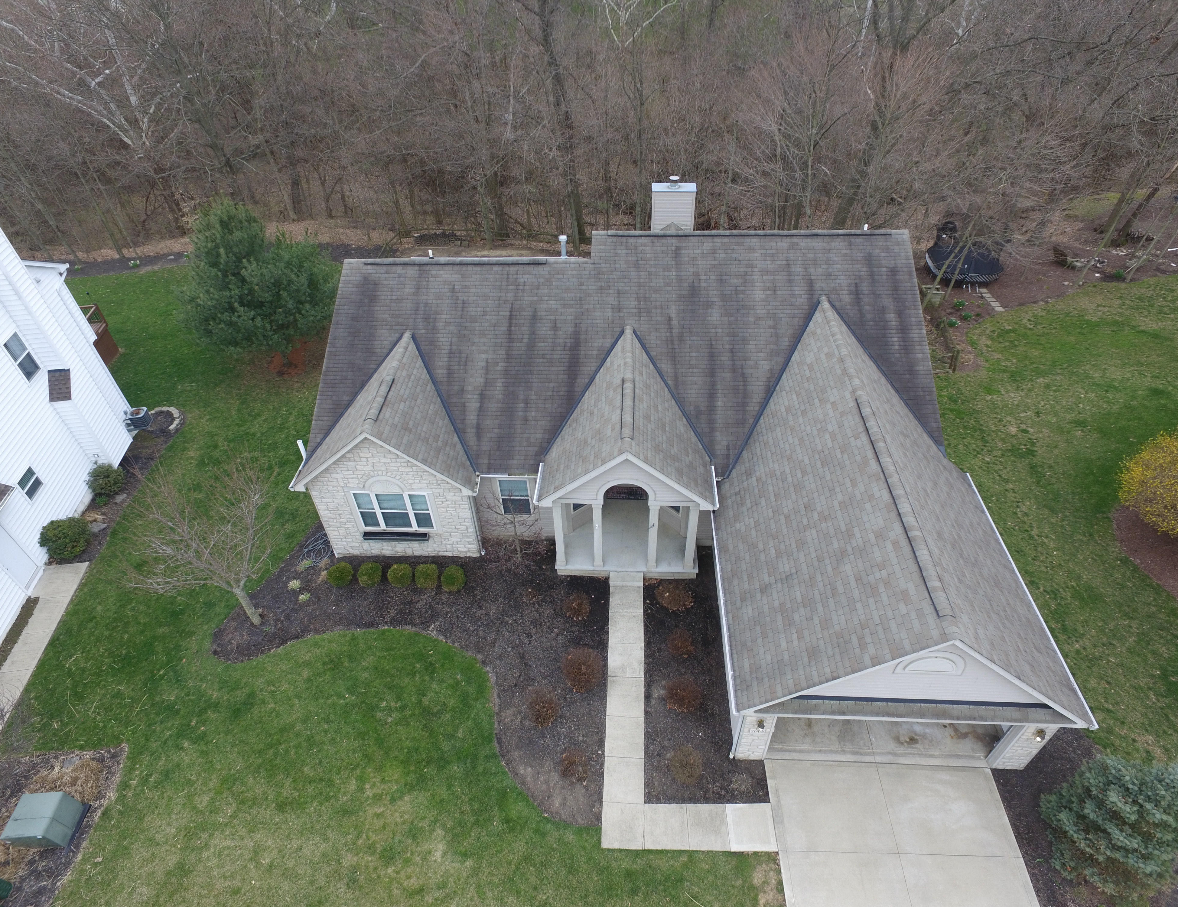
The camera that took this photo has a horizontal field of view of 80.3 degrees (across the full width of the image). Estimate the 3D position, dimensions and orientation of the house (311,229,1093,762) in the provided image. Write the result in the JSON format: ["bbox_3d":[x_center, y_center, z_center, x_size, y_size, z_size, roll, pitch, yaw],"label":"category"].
[{"bbox_3d":[1.169,-1.994,20.714,17.900,7.000,19.700,1,42,4],"label":"house"}]

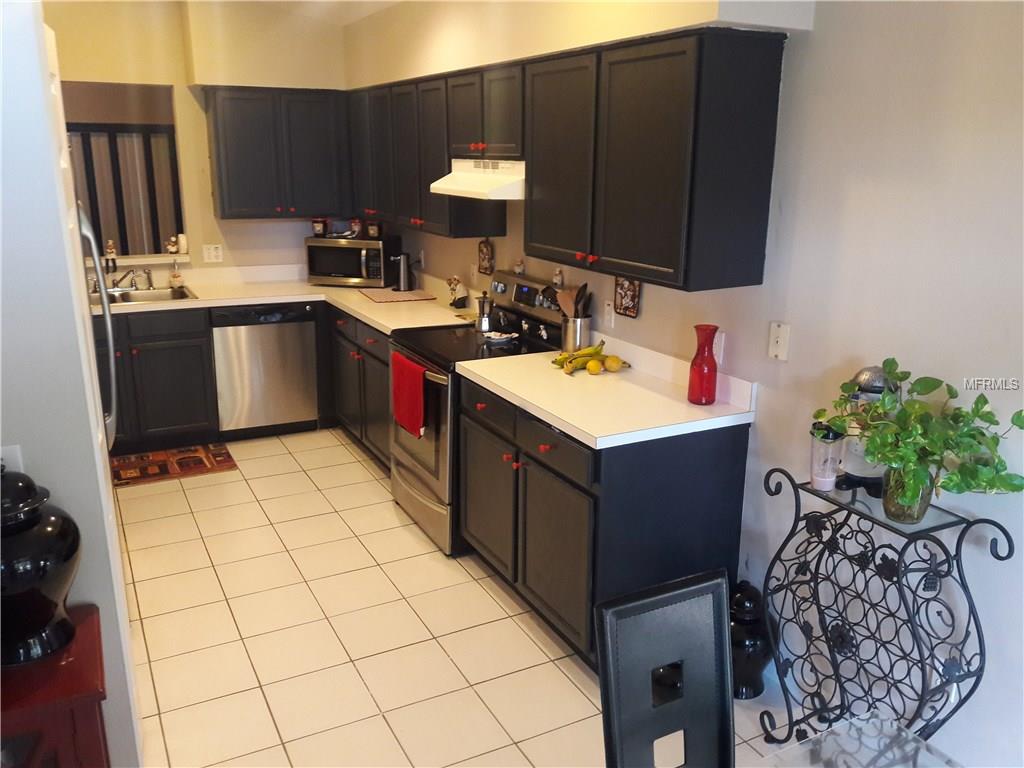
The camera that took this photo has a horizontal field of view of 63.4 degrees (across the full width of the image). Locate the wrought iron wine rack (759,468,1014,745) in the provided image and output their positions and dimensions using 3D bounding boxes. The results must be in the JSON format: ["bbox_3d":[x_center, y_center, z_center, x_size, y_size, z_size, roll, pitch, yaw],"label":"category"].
[{"bbox_3d":[0.999,0.718,2.377,0.260,0.868,0.625,-7,17,-27],"label":"wrought iron wine rack"}]

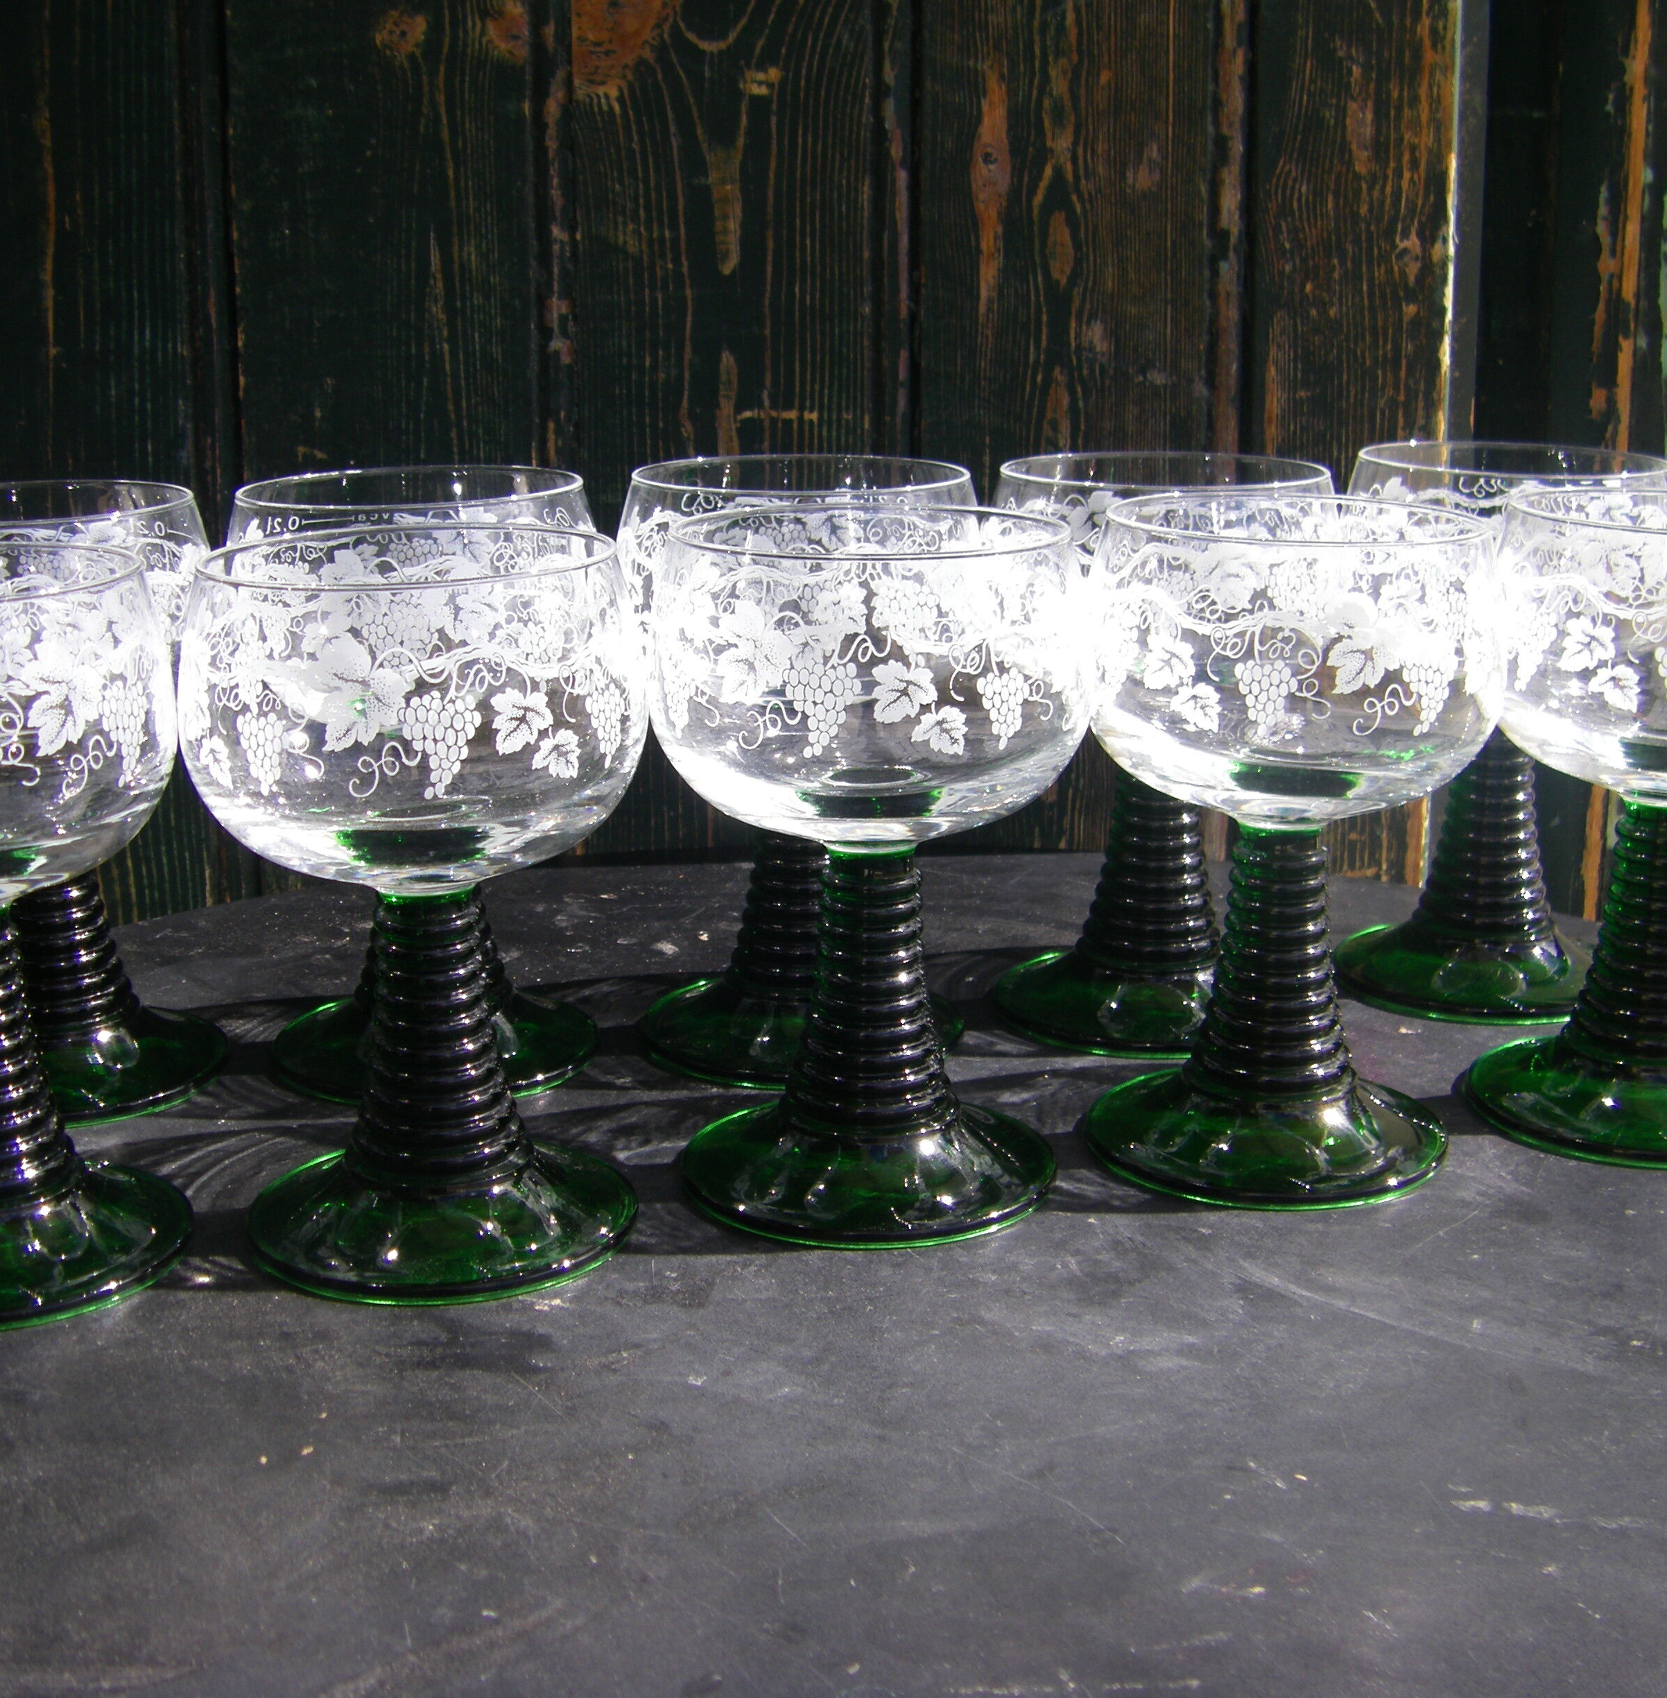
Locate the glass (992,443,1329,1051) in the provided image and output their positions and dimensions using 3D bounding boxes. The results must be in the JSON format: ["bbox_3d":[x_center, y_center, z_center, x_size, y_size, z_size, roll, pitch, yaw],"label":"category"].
[{"bbox_3d":[0.077,-0.025,0.596,0.085,0.132,0.085,0,15,0],"label":"glass"}]

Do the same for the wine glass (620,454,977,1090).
[{"bbox_3d":[-0.007,-0.019,0.578,0.085,0.132,0.085,0,15,0],"label":"wine glass"}]

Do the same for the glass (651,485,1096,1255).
[{"bbox_3d":[0.007,0.003,0.495,0.085,0.132,0.085,0,15,0],"label":"glass"}]

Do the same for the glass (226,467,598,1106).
[{"bbox_3d":[-0.093,-0.017,0.570,0.085,0.132,0.085,0,15,0],"label":"glass"}]

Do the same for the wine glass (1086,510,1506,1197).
[{"bbox_3d":[0.092,-0.002,0.513,0.085,0.132,0.085,0,15,0],"label":"wine glass"}]

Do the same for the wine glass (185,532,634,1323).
[{"bbox_3d":[-0.077,0.010,0.472,0.085,0.132,0.085,0,15,0],"label":"wine glass"}]

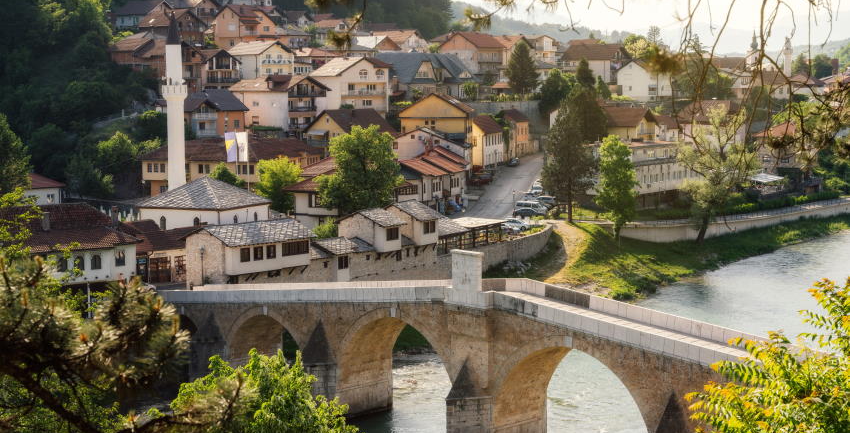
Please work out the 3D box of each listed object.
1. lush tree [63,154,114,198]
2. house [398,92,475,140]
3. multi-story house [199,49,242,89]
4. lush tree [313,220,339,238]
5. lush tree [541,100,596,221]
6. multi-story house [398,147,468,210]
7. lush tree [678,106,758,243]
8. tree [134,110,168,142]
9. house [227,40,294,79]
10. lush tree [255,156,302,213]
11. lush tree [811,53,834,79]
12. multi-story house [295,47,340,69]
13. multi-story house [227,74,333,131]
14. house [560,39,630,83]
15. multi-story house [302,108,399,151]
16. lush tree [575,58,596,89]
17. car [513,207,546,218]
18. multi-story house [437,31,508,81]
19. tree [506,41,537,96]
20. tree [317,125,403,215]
[{"bbox_3d":[-48.710,-5.860,188.000,6.400,6.500,6.000,0,7,0],"label":"lush tree"},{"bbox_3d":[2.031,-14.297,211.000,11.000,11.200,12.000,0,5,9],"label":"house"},{"bbox_3d":[-42.150,-30.020,267.000,7.800,8.500,8.200,-6,9,-40],"label":"multi-story house"},{"bbox_3d":[-11.109,1.563,145.000,3.200,3.600,3.200,-1,6,-4],"label":"lush tree"},{"bbox_3d":[19.694,-7.632,177.000,7.200,16.600,7.200,0,6,6],"label":"lush tree"},{"bbox_3d":[1.448,-5.793,198.000,6.000,8.700,18.000,2,6,20],"label":"multi-story house"},{"bbox_3d":[44.973,-6.436,199.000,12.200,21.000,12.200,1,6,13],"label":"lush tree"},{"bbox_3d":[-45.699,-15.038,217.000,5.700,5.800,5.700,-2,6,-12],"label":"tree"},{"bbox_3d":[-32.910,-31.190,263.000,9.000,9.000,10.500,-6,9,-40],"label":"house"},{"bbox_3d":[-17.372,-3.320,154.000,5.600,7.400,5.600,0,5,0],"label":"lush tree"},{"bbox_3d":[111.717,-41.595,365.000,6.600,8.800,6.600,0,5,0],"label":"lush tree"},{"bbox_3d":[-23.617,-34.373,288.000,9.500,6.500,8.500,-2,5,-18],"label":"multi-story house"},{"bbox_3d":[-27.354,-21.223,245.000,15.000,10.600,11.500,5,8,45],"label":"multi-story house"},{"bbox_3d":[39.648,-35.579,302.000,13.000,10.000,9.500,3,6,35],"label":"house"},{"bbox_3d":[-12.448,-13.701,217.000,10.500,8.300,11.500,5,8,45],"label":"multi-story house"},{"bbox_3d":[31.612,-27.489,255.000,4.300,7.800,4.300,0,5,0],"label":"lush tree"},{"bbox_3d":[14.200,-0.370,176.000,4.500,1.470,1.770,-4,8,-28],"label":"car"},{"bbox_3d":[10.130,-34.540,283.000,10.500,11.200,10.500,6,9,40],"label":"multi-story house"},{"bbox_3d":[19.170,-29.400,258.000,6.600,10.800,6.400,0,7,0],"label":"tree"},{"bbox_3d":[-7.515,-4.819,149.000,9.600,11.000,9.400,0,5,0],"label":"tree"}]

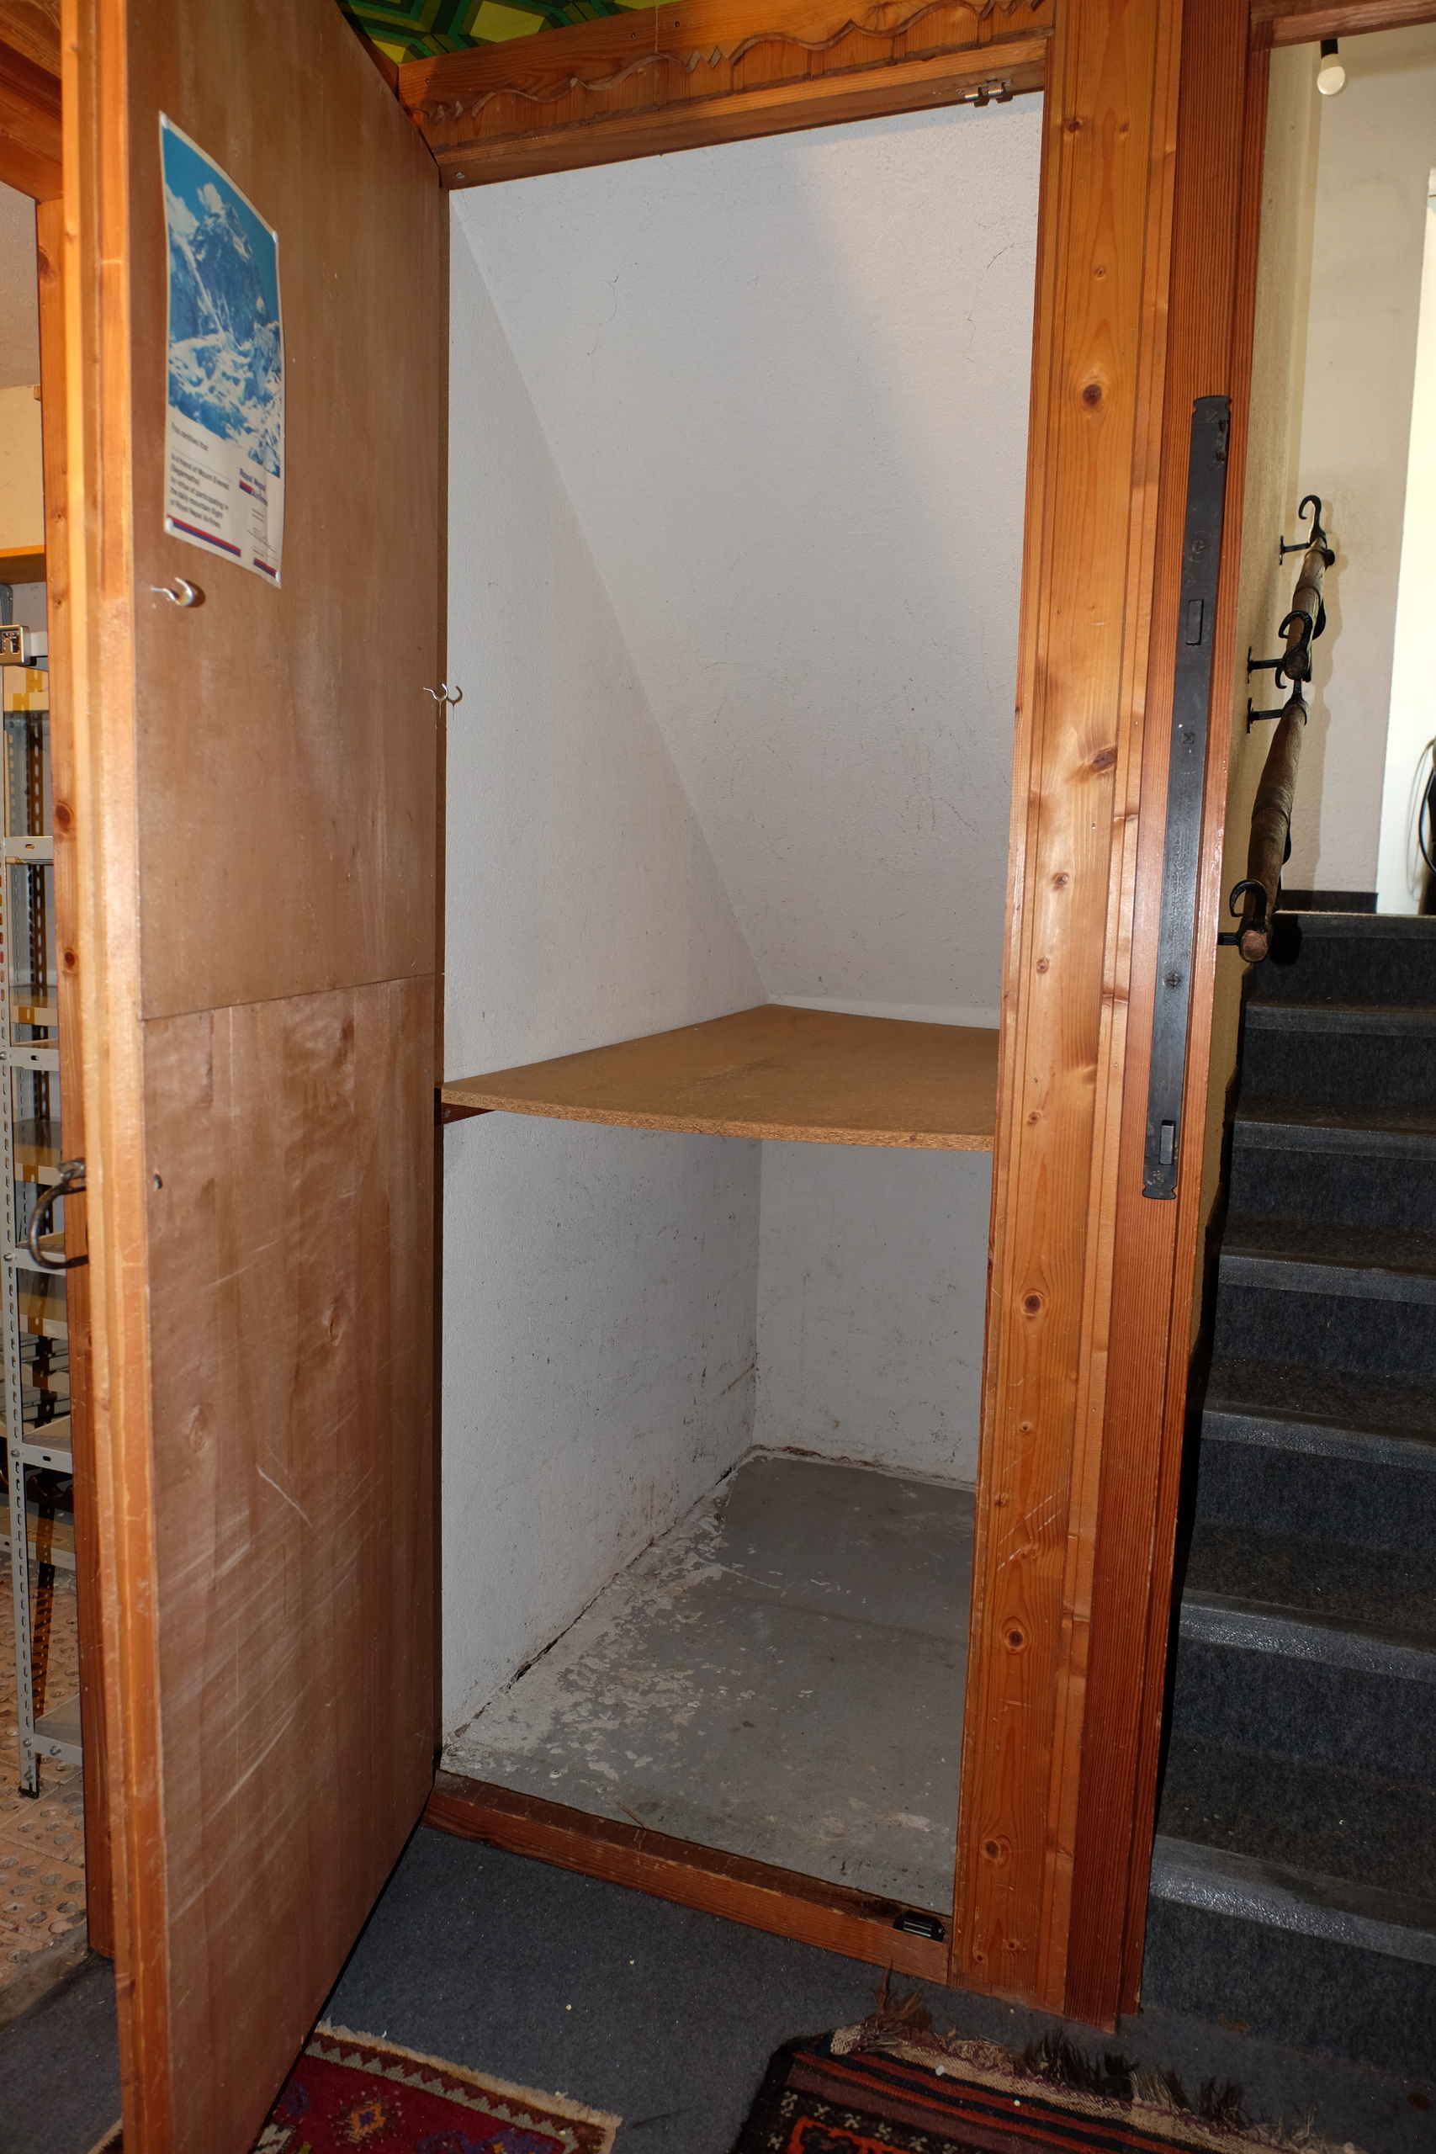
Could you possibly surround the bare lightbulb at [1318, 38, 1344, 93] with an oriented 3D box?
[{"bbox_3d":[1.401,-2.311,3.280,0.058,0.121,0.058,0,8,22],"label":"bare lightbulb"}]

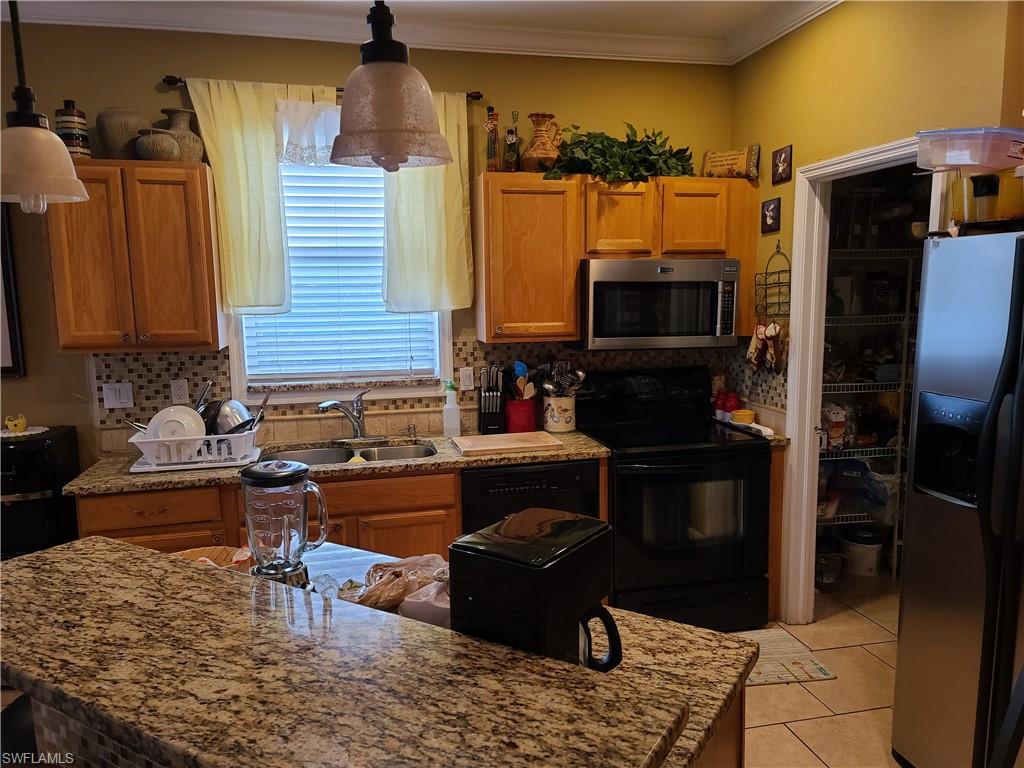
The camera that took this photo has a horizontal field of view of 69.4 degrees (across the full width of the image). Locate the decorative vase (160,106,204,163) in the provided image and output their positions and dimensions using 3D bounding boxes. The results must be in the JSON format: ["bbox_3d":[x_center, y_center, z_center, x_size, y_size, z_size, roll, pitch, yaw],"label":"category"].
[{"bbox_3d":[-1.424,-1.048,3.196,0.172,0.273,0.172,-2,7,-13],"label":"decorative vase"}]

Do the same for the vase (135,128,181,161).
[{"bbox_3d":[-1.478,-0.980,3.088,0.175,0.167,0.175,-2,7,-13],"label":"vase"}]

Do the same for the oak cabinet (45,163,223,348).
[{"bbox_3d":[-1.587,-0.527,3.170,0.615,0.769,0.310,-2,7,-13],"label":"oak cabinet"}]

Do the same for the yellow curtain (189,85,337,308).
[{"bbox_3d":[-1.108,-0.826,3.320,0.620,1.017,0.110,-2,7,-13],"label":"yellow curtain"}]

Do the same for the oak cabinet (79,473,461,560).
[{"bbox_3d":[-0.989,0.776,3.309,1.474,0.875,0.630,-2,7,-13],"label":"oak cabinet"}]

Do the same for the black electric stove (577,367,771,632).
[{"bbox_3d":[0.746,0.547,3.651,0.761,1.195,0.680,-2,7,-13],"label":"black electric stove"}]

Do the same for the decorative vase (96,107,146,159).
[{"bbox_3d":[-1.649,-1.034,3.134,0.190,0.268,0.190,-2,7,-13],"label":"decorative vase"}]

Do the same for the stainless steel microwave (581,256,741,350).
[{"bbox_3d":[0.681,-0.398,3.676,0.757,0.415,0.405,-2,7,-13],"label":"stainless steel microwave"}]

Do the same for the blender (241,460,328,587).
[{"bbox_3d":[-0.465,0.341,1.522,0.182,0.355,0.175,-3,8,-18],"label":"blender"}]

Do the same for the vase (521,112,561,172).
[{"bbox_3d":[0.138,-1.127,3.511,0.196,0.307,0.180,-1,7,0],"label":"vase"}]

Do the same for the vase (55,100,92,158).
[{"bbox_3d":[-1.805,-1.030,3.071,0.138,0.280,0.138,-2,7,-13],"label":"vase"}]

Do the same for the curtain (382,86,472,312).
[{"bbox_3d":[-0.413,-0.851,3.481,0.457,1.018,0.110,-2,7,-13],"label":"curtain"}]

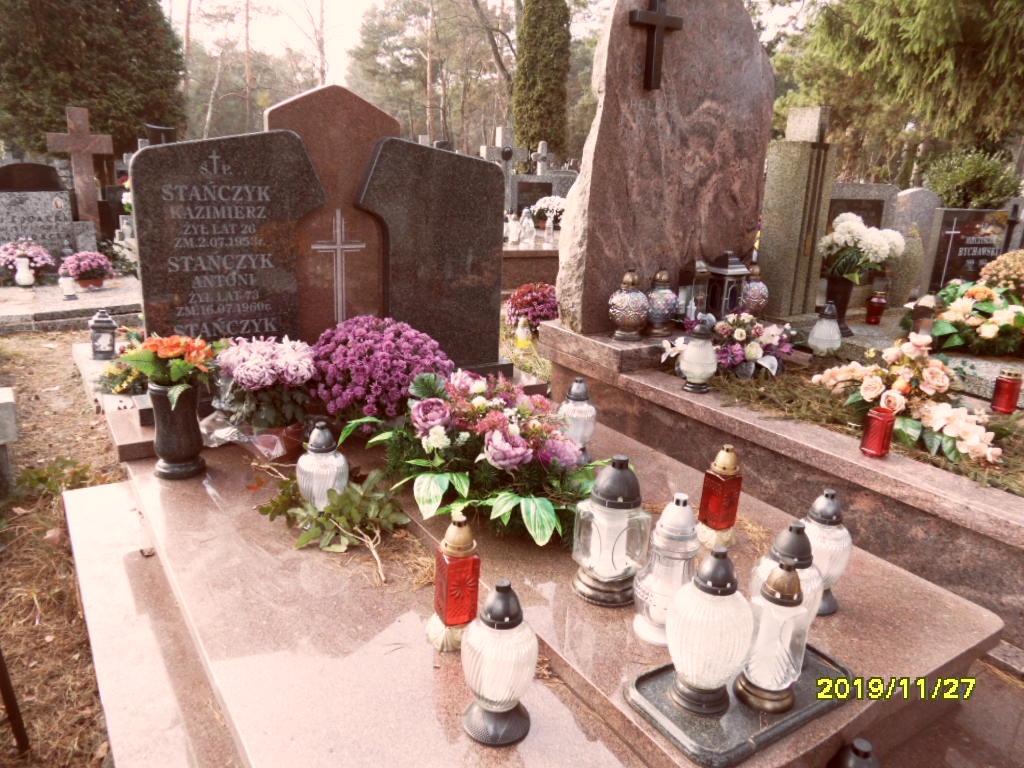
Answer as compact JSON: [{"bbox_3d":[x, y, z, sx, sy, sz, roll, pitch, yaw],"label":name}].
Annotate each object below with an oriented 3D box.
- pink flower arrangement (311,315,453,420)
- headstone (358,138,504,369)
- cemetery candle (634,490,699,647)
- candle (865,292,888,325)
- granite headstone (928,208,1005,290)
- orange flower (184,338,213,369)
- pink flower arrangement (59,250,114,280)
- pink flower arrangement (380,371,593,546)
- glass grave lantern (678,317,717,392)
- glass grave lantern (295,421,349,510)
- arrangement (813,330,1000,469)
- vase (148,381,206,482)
[{"bbox_3d":[-0.461,-0.011,2.571,0.475,0.436,0.475,-8,20,-34],"label":"pink flower arrangement"},{"bbox_3d":[-0.341,-0.529,3.026,0.679,0.950,0.070,-8,20,-34],"label":"headstone"},{"bbox_3d":[0.316,0.358,1.414,0.120,0.295,0.120,4,16,0],"label":"cemetery candle"},{"bbox_3d":[1.474,-0.306,2.880,0.083,0.130,0.083,3,14,0],"label":"candle"},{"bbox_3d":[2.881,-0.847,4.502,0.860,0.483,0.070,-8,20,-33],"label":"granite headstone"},{"bbox_3d":[-0.870,-0.085,1.970,0.078,0.080,0.075,-4,18,-24],"label":"orange flower"},{"bbox_3d":[-3.617,-0.993,6.050,0.460,0.300,0.440,-7,19,-30],"label":"pink flower arrangement"},{"bbox_3d":[-0.080,0.162,2.103,0.553,0.340,0.485,-8,20,-34],"label":"pink flower arrangement"},{"bbox_3d":[0.709,-0.105,2.648,0.138,0.267,0.138,-8,20,-34],"label":"glass grave lantern"},{"bbox_3d":[-0.492,0.223,1.835,0.135,0.263,0.135,4,16,0],"label":"glass grave lantern"},{"bbox_3d":[1.106,0.040,1.980,0.270,0.270,0.480,-8,19,-35],"label":"arrangement"},{"bbox_3d":[-0.952,0.134,2.028,0.143,0.249,0.143,4,16,0],"label":"vase"}]

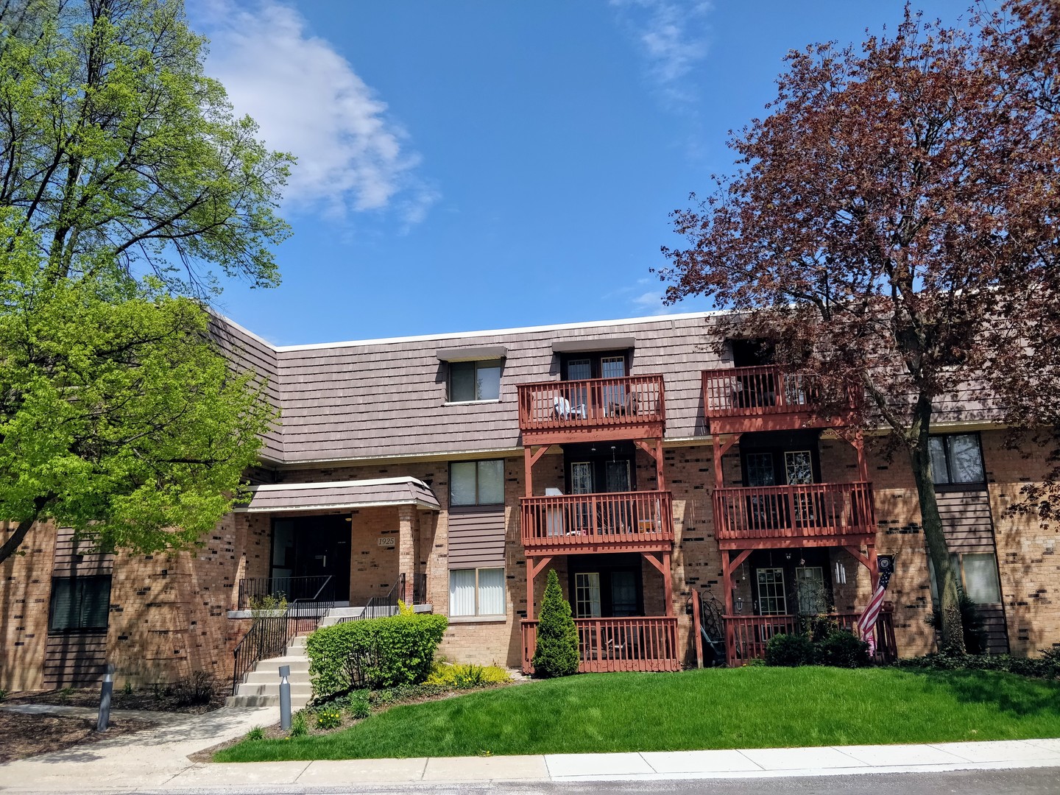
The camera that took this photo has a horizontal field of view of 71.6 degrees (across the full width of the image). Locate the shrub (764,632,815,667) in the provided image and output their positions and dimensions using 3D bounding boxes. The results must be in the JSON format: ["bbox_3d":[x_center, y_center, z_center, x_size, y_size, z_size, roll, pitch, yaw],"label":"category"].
[{"bbox_3d":[5.263,5.148,14.943,1.000,0.730,0.950,-4,-14,9],"label":"shrub"}]

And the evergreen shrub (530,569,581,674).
[{"bbox_3d":[0.526,4.832,15.740,1.050,2.240,1.050,-4,-11,9],"label":"evergreen shrub"}]

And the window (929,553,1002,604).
[{"bbox_3d":[9.737,4.074,16.516,1.437,1.111,0.150,-4,-11,9],"label":"window"}]

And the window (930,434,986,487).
[{"bbox_3d":[9.731,1.449,16.998,1.442,1.233,0.150,-4,-11,9],"label":"window"}]

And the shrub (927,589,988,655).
[{"bbox_3d":[9.158,4.844,15.801,1.140,1.420,1.050,-4,-11,9],"label":"shrub"}]

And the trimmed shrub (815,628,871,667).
[{"bbox_3d":[6.291,5.049,14.754,1.070,0.771,1.000,-4,-14,9],"label":"trimmed shrub"}]

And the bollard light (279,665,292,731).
[{"bbox_3d":[-3.743,4.590,11.243,0.158,0.935,0.158,-9,-15,8],"label":"bollard light"}]

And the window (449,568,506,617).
[{"bbox_3d":[-1.312,4.849,18.294,1.435,1.165,0.120,-4,-14,9],"label":"window"}]

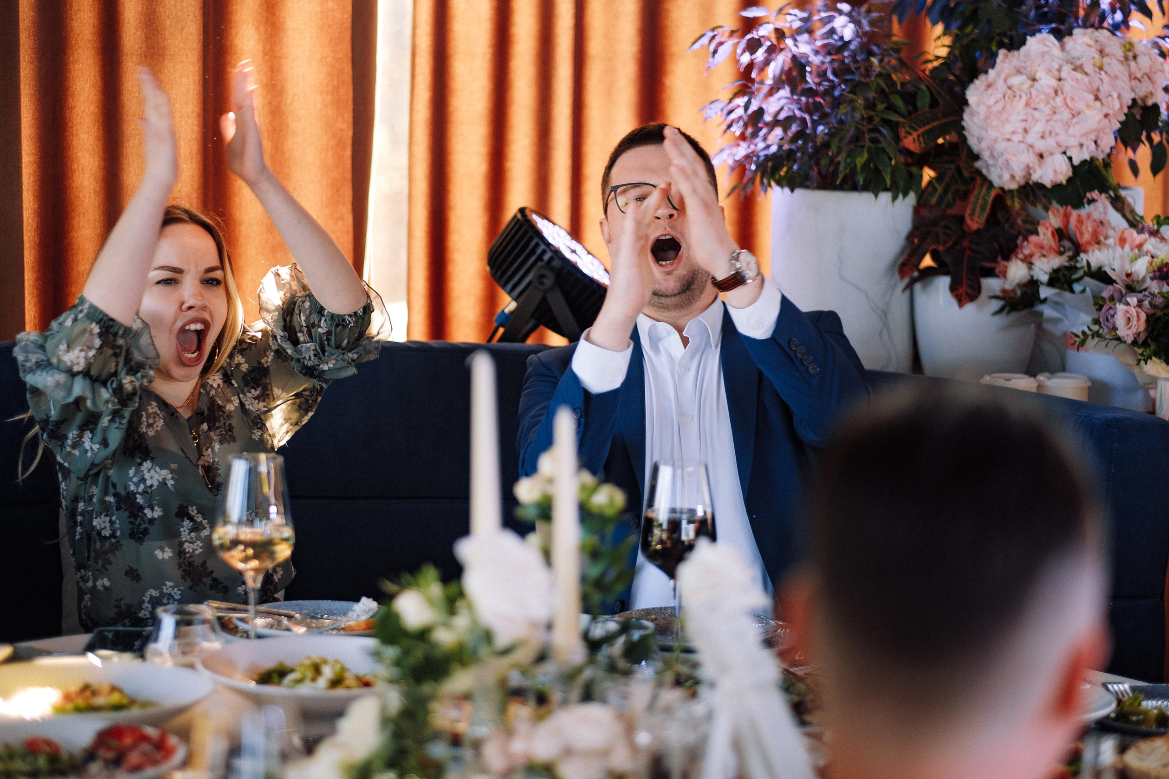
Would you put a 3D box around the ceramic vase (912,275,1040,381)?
[{"bbox_3d":[0.621,-0.080,4.330,0.200,0.200,0.200,1,8,0],"label":"ceramic vase"}]

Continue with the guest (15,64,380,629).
[{"bbox_3d":[-0.489,0.278,3.496,0.500,1.390,0.800,0,8,-6],"label":"guest"}]

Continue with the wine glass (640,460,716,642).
[{"bbox_3d":[0.101,0.192,3.006,0.084,0.225,0.084,1,8,0],"label":"wine glass"}]

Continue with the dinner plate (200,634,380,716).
[{"bbox_3d":[-0.267,0.306,2.792,0.260,0.052,0.260,1,8,0],"label":"dinner plate"}]

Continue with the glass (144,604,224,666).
[{"bbox_3d":[-0.419,0.275,2.866,0.084,0.086,0.084,1,8,0],"label":"glass"}]

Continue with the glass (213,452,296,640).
[{"bbox_3d":[-0.359,0.189,2.966,0.087,0.231,0.087,1,8,0],"label":"glass"}]

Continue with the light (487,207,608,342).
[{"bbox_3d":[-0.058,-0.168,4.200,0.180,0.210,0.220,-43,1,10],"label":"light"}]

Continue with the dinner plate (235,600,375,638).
[{"bbox_3d":[-0.310,0.273,3.109,0.185,0.025,0.185,1,8,0],"label":"dinner plate"}]

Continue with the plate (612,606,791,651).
[{"bbox_3d":[0.128,0.281,3.089,0.208,0.025,0.208,1,8,0],"label":"plate"}]

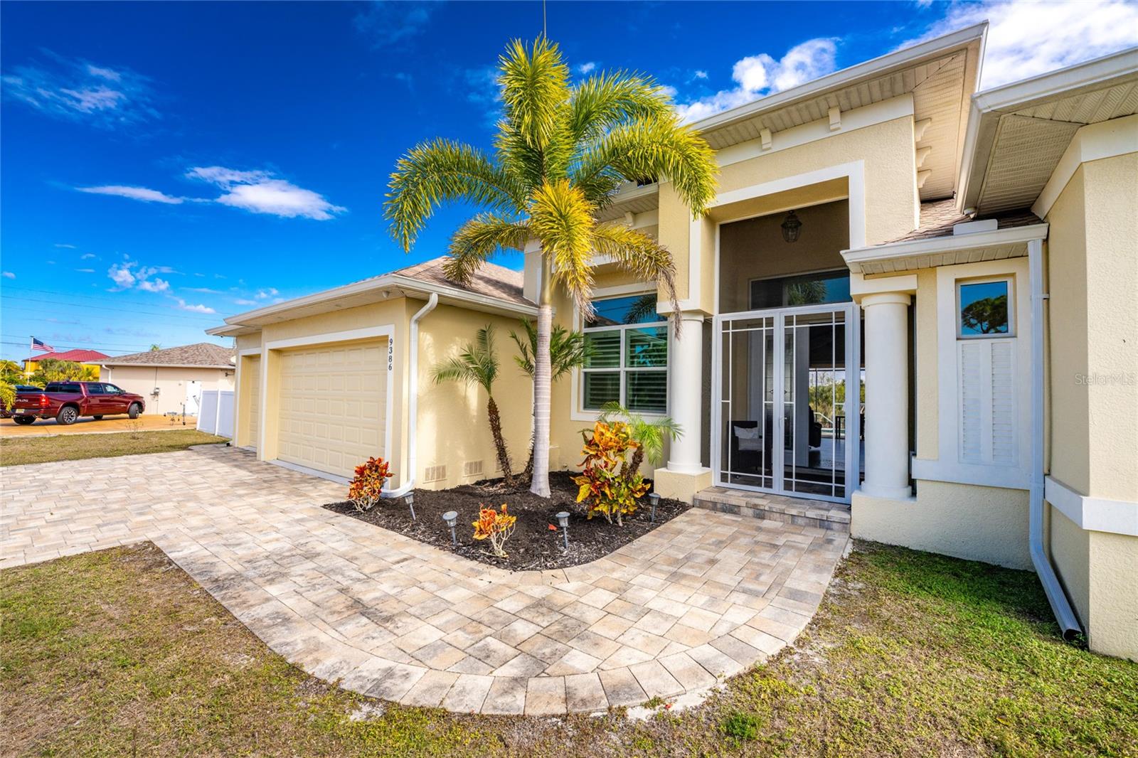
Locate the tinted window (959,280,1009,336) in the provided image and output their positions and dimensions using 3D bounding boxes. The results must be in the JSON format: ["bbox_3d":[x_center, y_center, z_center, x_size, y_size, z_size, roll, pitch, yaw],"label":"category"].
[{"bbox_3d":[4.257,-0.724,4.531,0.390,0.570,0.090,0,-2,38],"label":"tinted window"}]

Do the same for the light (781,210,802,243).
[{"bbox_3d":[3.433,-2.349,6.818,0.300,0.490,0.300,0,-2,38],"label":"light"}]

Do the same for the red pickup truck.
[{"bbox_3d":[-24.200,1.130,22.000,2.080,1.960,5.900,1,-2,-8],"label":"red pickup truck"}]

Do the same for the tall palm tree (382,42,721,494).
[{"bbox_3d":[-0.250,-1.520,6.200,4.400,6.300,4.200,1,-2,0],"label":"tall palm tree"}]

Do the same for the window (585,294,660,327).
[{"bbox_3d":[0.984,-1.209,8.011,1.720,0.520,0.100,0,-2,38],"label":"window"}]

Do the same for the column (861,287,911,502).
[{"bbox_3d":[3.717,0.183,5.179,0.470,2.310,0.470,0,-2,38],"label":"column"}]

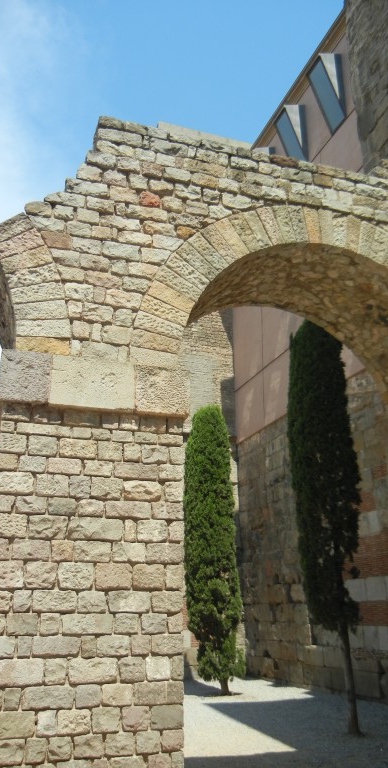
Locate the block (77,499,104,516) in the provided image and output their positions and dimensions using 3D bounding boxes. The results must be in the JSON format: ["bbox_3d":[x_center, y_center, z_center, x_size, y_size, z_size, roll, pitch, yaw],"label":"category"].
[{"bbox_3d":[-0.892,1.063,5.643,0.226,0.139,0.200,6,-21,-16],"label":"block"}]

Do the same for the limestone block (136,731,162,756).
[{"bbox_3d":[-0.374,2.748,5.123,0.197,0.157,0.180,6,-21,-17],"label":"limestone block"}]

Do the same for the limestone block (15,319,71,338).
[{"bbox_3d":[-1.254,-0.403,5.501,0.428,0.157,0.280,-2,-18,-19],"label":"limestone block"}]

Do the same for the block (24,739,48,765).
[{"bbox_3d":[-1.123,2.586,4.711,0.153,0.150,0.200,6,-21,-17],"label":"block"}]

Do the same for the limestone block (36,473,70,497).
[{"bbox_3d":[-1.185,0.865,5.560,0.264,0.185,0.170,5,-21,-16],"label":"limestone block"}]

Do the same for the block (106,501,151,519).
[{"bbox_3d":[-0.570,1.091,5.676,0.384,0.149,0.170,5,-21,-16],"label":"block"}]

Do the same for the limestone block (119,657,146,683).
[{"bbox_3d":[-0.506,2.253,5.256,0.210,0.187,0.180,6,-21,-17],"label":"limestone block"}]

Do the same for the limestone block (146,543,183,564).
[{"bbox_3d":[-0.263,1.393,5.433,0.299,0.151,0.200,6,-21,-17],"label":"limestone block"}]

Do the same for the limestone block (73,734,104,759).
[{"bbox_3d":[-0.799,2.708,4.993,0.228,0.158,0.180,6,-21,-17],"label":"limestone block"}]

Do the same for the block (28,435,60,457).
[{"bbox_3d":[-1.298,0.552,5.702,0.239,0.173,0.200,6,-21,-16],"label":"block"}]

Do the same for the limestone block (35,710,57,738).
[{"bbox_3d":[-1.106,2.522,4.955,0.147,0.175,0.180,6,-21,-17],"label":"limestone block"}]

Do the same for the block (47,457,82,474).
[{"bbox_3d":[-1.120,0.720,5.697,0.290,0.136,0.200,6,-21,-16],"label":"block"}]

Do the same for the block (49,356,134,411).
[{"bbox_3d":[-0.937,0.068,5.983,0.750,0.440,0.360,5,-21,-16],"label":"block"}]

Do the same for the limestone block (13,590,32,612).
[{"bbox_3d":[-1.232,1.556,4.758,0.127,0.143,0.200,6,-21,-17],"label":"limestone block"}]

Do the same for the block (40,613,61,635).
[{"bbox_3d":[-1.130,1.880,5.206,0.152,0.154,0.170,5,-21,-16],"label":"block"}]

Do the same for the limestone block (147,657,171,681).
[{"bbox_3d":[-0.288,2.089,4.890,0.182,0.151,0.200,6,-21,-17],"label":"limestone block"}]

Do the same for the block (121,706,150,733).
[{"bbox_3d":[-0.434,2.370,4.738,0.192,0.153,0.200,6,-21,-17],"label":"block"}]

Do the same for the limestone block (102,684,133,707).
[{"bbox_3d":[-0.609,2.416,5.177,0.241,0.156,0.170,5,-21,-16],"label":"limestone block"}]

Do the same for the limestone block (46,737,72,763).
[{"bbox_3d":[-1.019,2.725,4.993,0.184,0.162,0.200,6,-21,-16],"label":"limestone block"}]

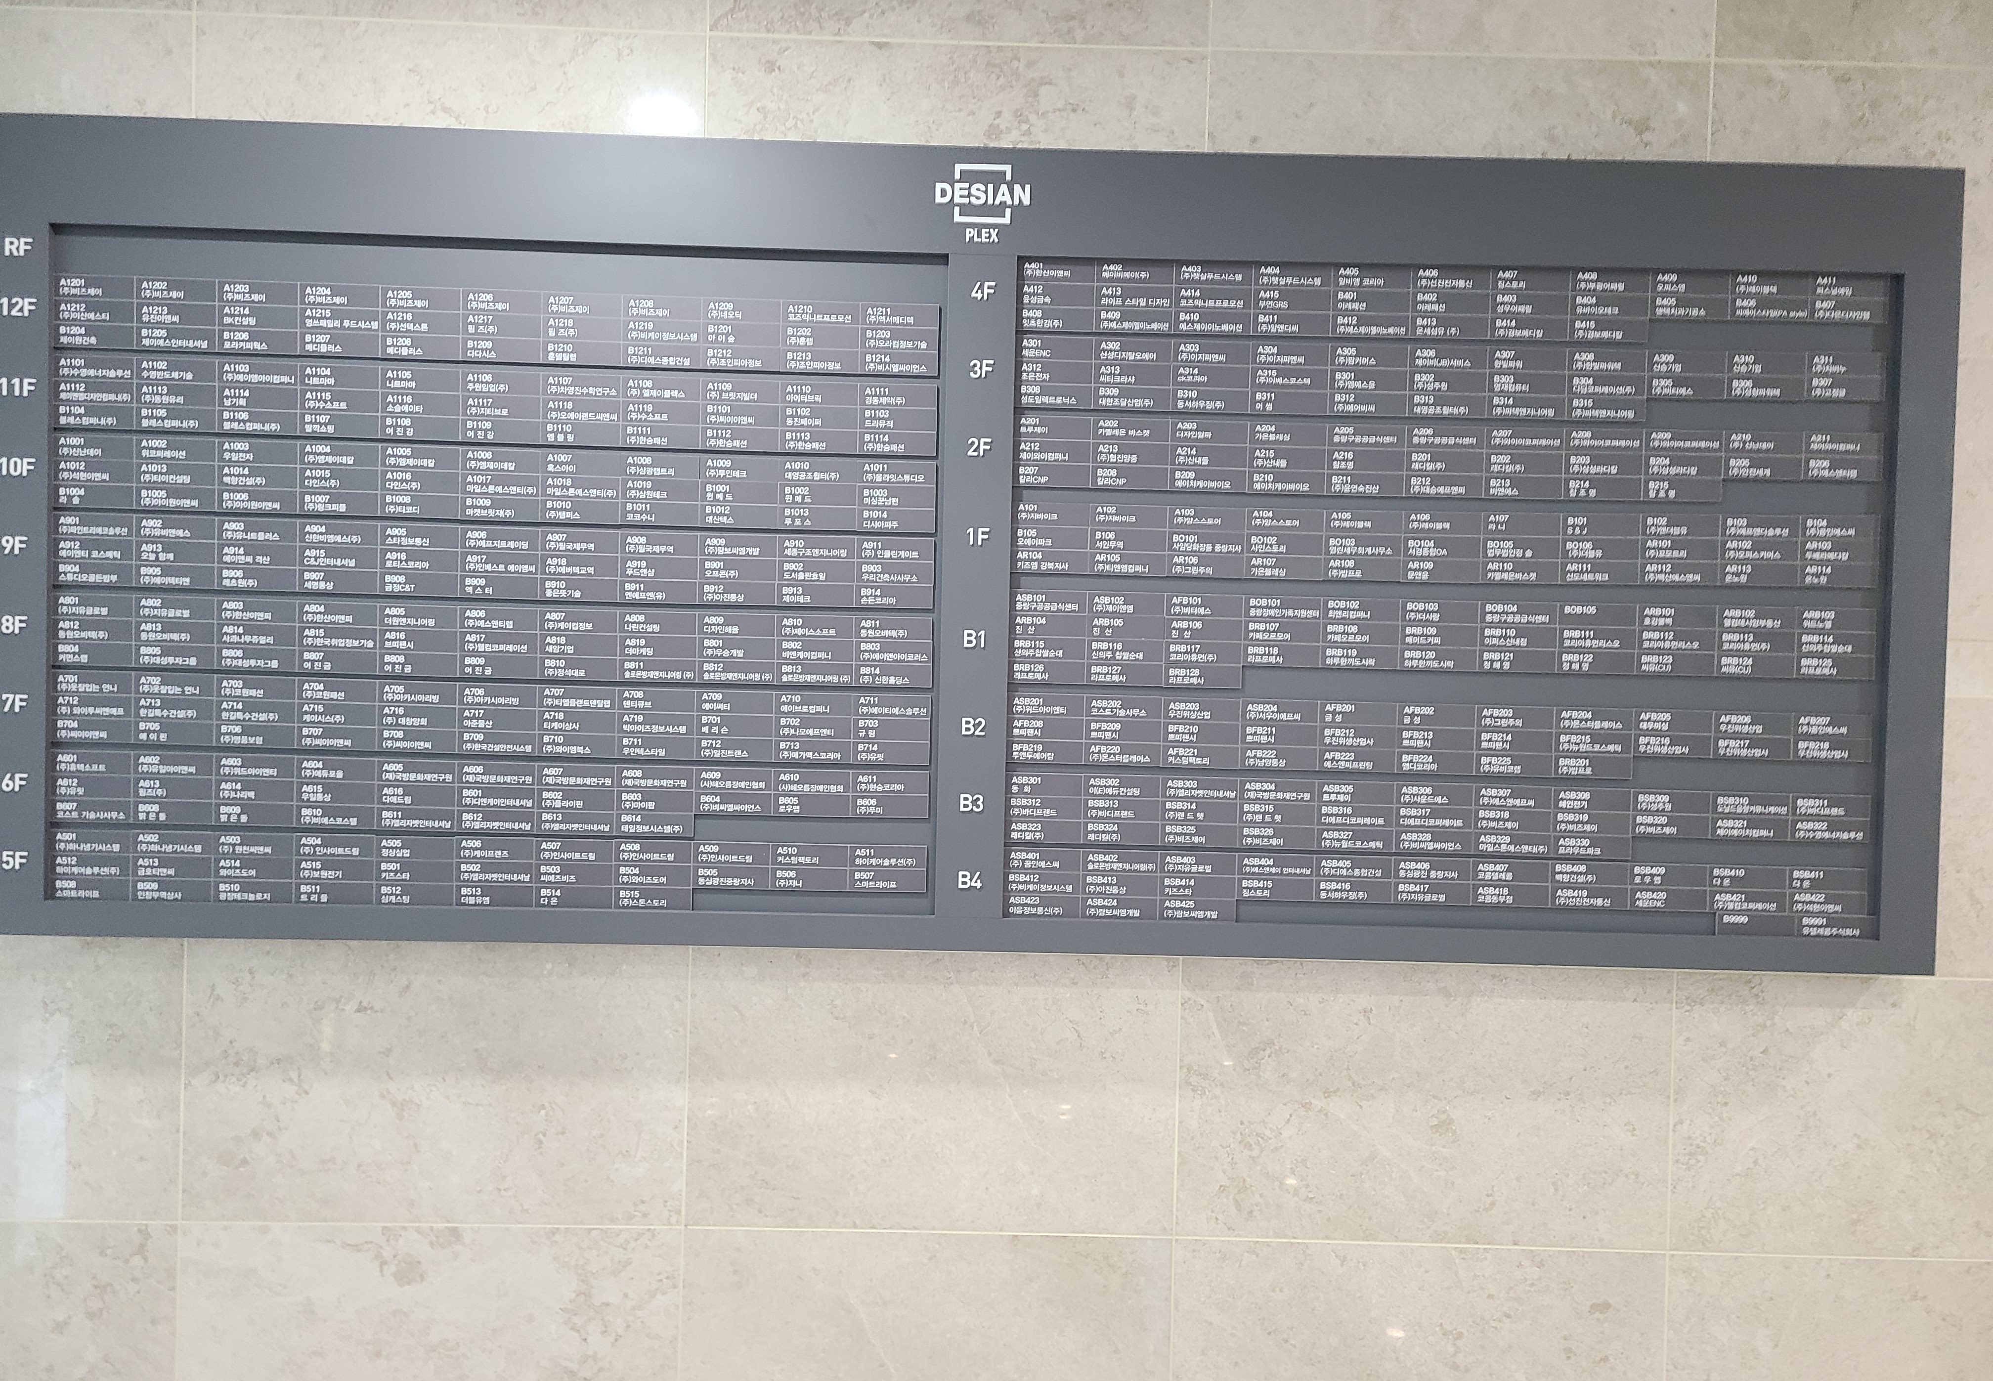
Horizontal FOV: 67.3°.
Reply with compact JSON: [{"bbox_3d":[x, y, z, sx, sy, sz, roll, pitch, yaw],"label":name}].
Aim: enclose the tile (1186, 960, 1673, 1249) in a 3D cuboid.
[{"bbox_3d":[0.613,0.592,2.155,0.700,0.400,0.020,1,1,-1],"label":"tile"}]

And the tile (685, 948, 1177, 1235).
[{"bbox_3d":[-0.091,0.574,2.145,0.700,0.400,0.020,1,1,-1],"label":"tile"}]

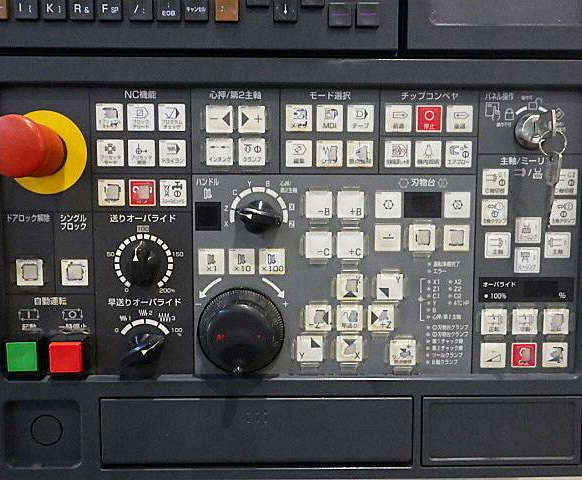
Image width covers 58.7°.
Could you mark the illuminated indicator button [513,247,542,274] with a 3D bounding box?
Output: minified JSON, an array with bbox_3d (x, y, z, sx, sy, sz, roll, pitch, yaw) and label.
[{"bbox_3d":[0.175,0.015,0.387,0.019,0.019,0.007,0,4,-1],"label":"illuminated indicator button"}]

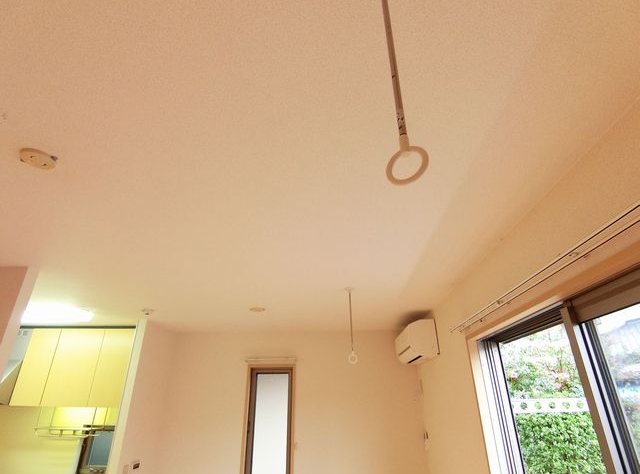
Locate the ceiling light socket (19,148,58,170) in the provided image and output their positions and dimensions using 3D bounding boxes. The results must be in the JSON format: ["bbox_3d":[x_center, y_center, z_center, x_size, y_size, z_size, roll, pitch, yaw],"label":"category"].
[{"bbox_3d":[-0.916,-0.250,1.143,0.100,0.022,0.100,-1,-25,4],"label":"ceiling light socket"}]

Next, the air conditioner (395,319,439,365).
[{"bbox_3d":[0.892,1.003,3.291,0.225,0.293,0.797,-1,-25,4],"label":"air conditioner"}]

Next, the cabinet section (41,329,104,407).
[{"bbox_3d":[-2.361,1.325,3.563,0.465,0.691,0.370,-2,-24,4],"label":"cabinet section"}]

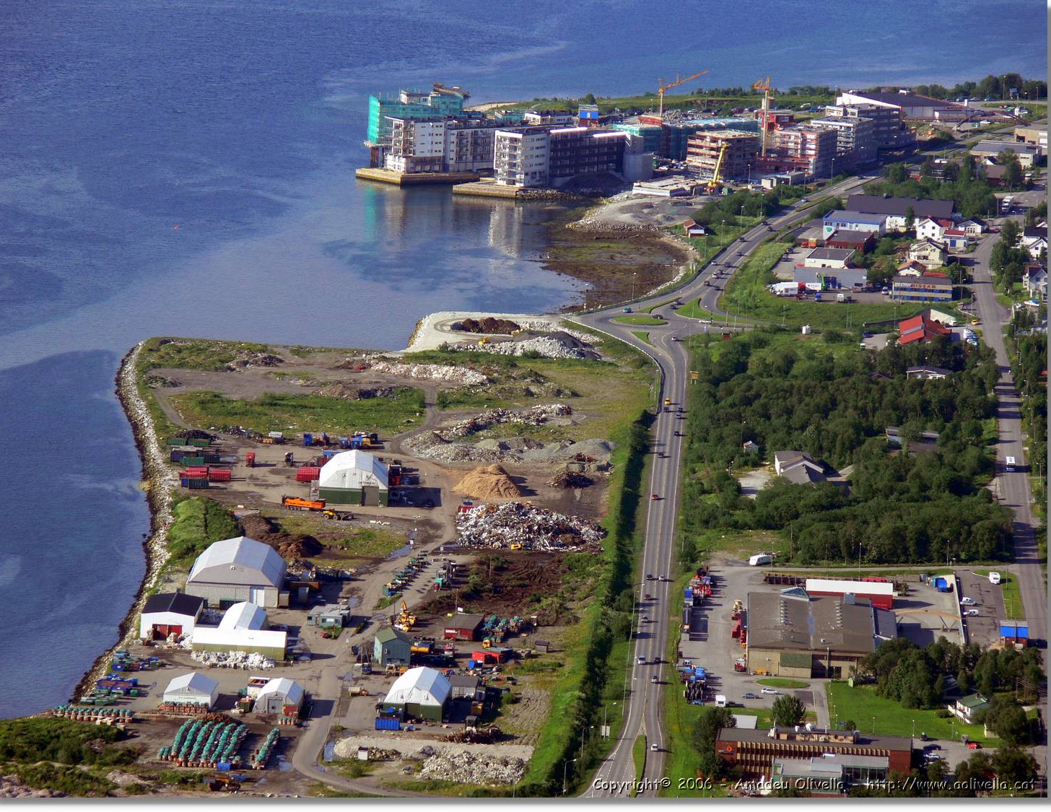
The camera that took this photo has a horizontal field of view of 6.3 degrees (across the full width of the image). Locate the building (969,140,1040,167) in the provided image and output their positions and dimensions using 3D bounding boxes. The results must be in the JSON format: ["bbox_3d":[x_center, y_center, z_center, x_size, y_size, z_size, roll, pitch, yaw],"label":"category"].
[{"bbox_3d":[186.769,-97.864,3745.483,25.500,6.100,31.000,3,8,4],"label":"building"}]

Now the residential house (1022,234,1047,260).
[{"bbox_3d":[182.627,-56.315,3405.891,9.800,7.600,11.000,3,8,0],"label":"residential house"}]

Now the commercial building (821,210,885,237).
[{"bbox_3d":[114.128,-61.852,3320.986,19.300,6.900,18.000,4,8,12],"label":"commercial building"}]

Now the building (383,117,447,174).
[{"bbox_3d":[-41.797,-99.782,3663.870,17.500,20.000,15.500,-2,9,-31],"label":"building"}]

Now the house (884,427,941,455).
[{"bbox_3d":[115.790,10.870,2863.030,15.000,6.000,11.000,5,9,17],"label":"house"}]

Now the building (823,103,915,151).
[{"bbox_3d":[130.360,-105.960,3644.680,16.500,16.000,31.000,11,12,42],"label":"building"}]

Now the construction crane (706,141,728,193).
[{"bbox_3d":[72.495,-90.136,3633.821,7.300,18.500,10.000,3,8,0],"label":"construction crane"}]

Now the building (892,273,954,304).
[{"bbox_3d":[133.010,-39.400,3217.390,19.800,6.800,13.000,3,9,1],"label":"building"}]

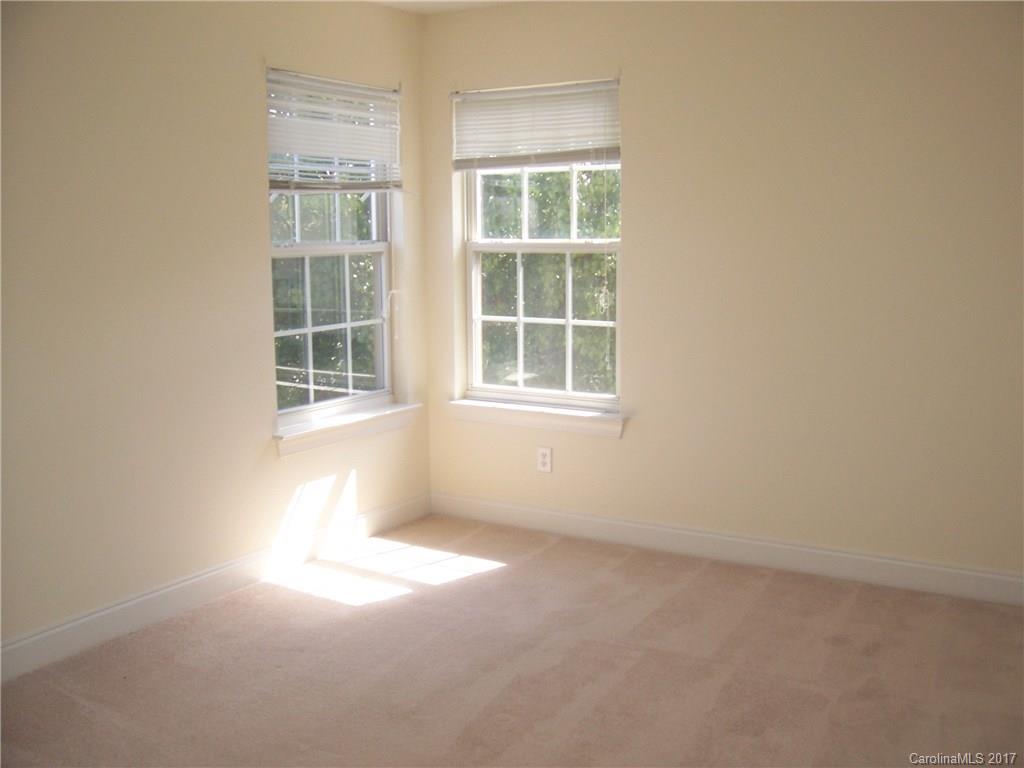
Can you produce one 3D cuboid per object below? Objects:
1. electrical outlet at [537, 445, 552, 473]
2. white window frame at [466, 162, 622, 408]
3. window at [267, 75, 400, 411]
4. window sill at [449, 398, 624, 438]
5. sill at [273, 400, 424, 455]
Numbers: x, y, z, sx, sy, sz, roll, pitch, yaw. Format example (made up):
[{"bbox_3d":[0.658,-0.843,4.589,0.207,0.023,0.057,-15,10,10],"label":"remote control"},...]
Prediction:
[{"bbox_3d":[0.152,0.354,4.666,0.072,0.116,0.010,5,10,31],"label":"electrical outlet"},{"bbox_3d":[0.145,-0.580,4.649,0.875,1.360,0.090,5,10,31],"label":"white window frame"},{"bbox_3d":[-0.786,-0.582,4.388,0.115,1.450,0.850,5,10,31],"label":"window"},{"bbox_3d":[0.118,0.153,4.684,0.955,0.102,0.125,5,10,31],"label":"window sill"},{"bbox_3d":[-0.732,0.191,4.503,0.125,0.113,0.985,5,10,31],"label":"sill"}]

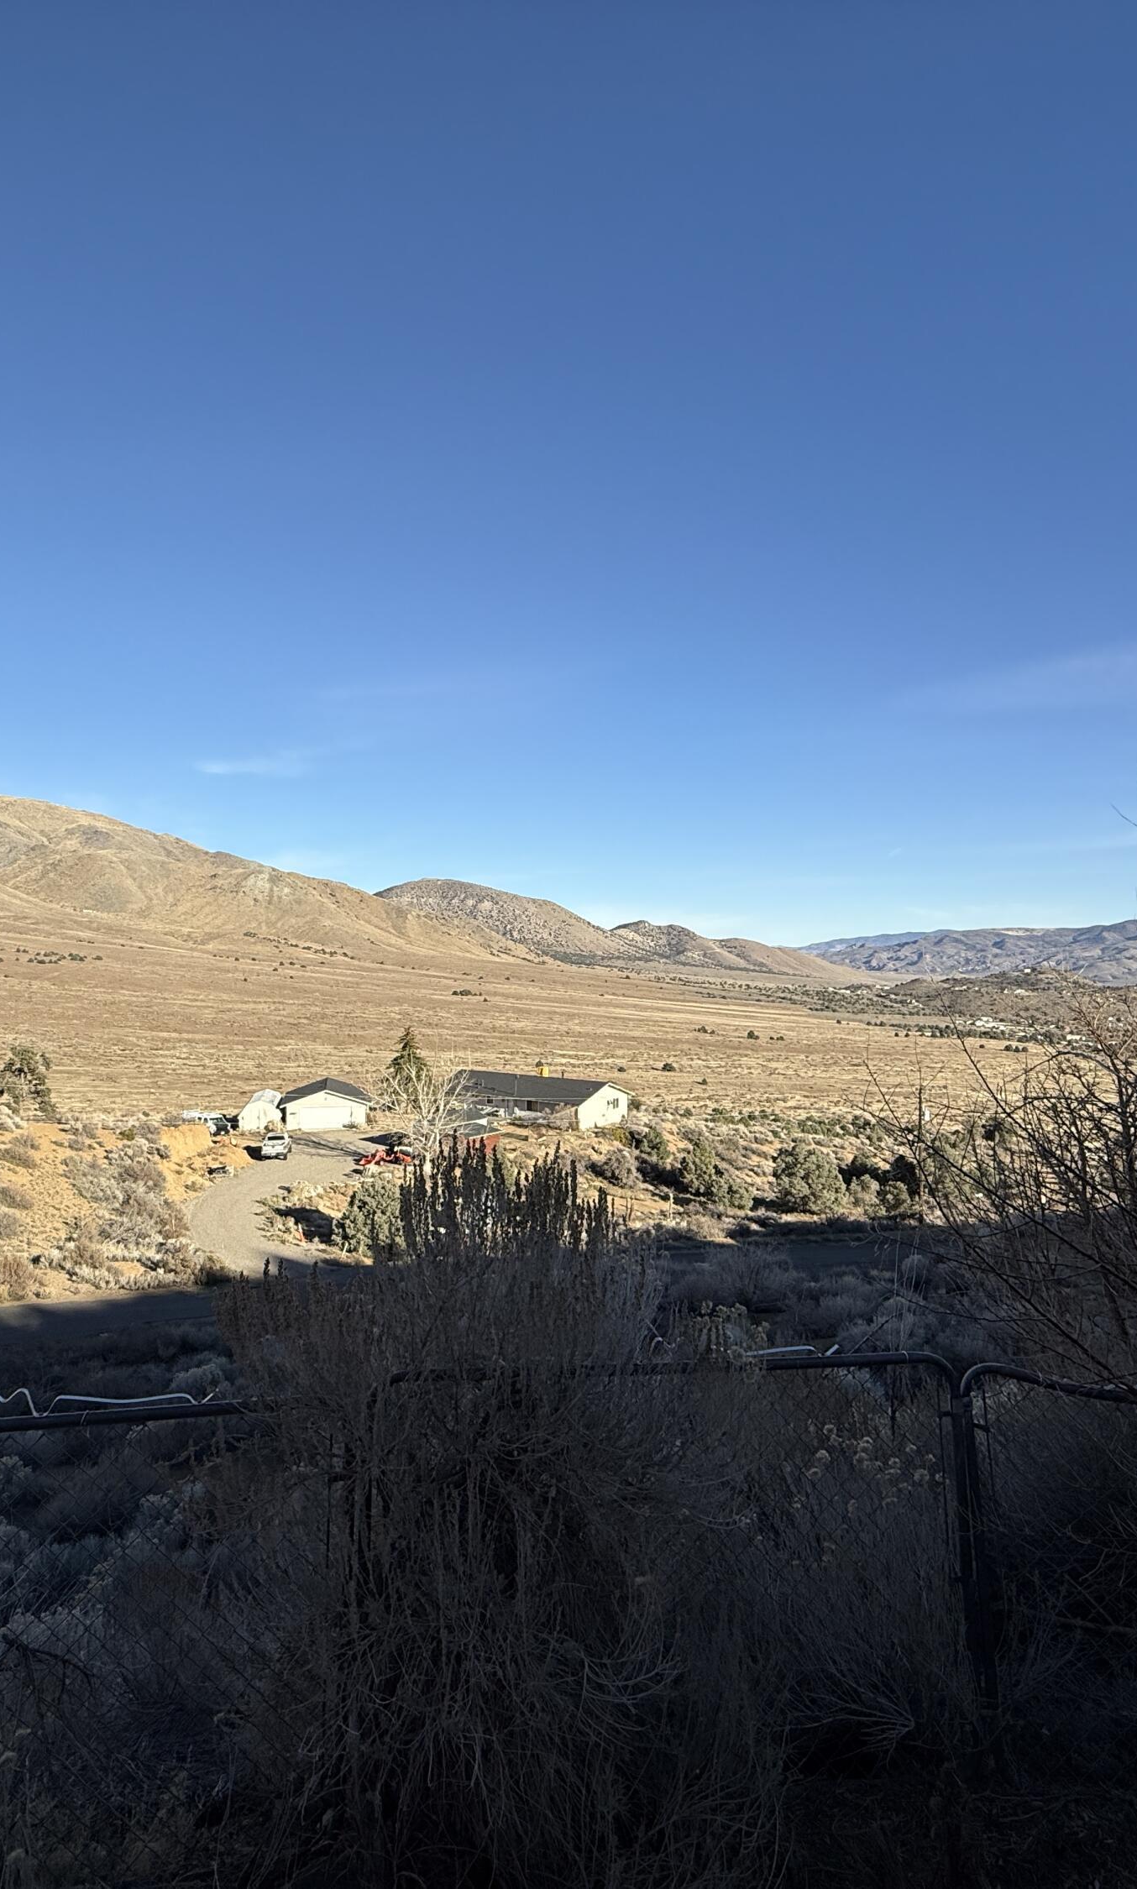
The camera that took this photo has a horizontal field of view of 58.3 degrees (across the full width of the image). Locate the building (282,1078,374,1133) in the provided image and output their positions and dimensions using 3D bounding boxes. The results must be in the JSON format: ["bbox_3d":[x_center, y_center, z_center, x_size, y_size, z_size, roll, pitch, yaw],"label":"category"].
[{"bbox_3d":[-24.717,16.287,104.499,9.100,4.050,9.800,0,-1,-13],"label":"building"}]

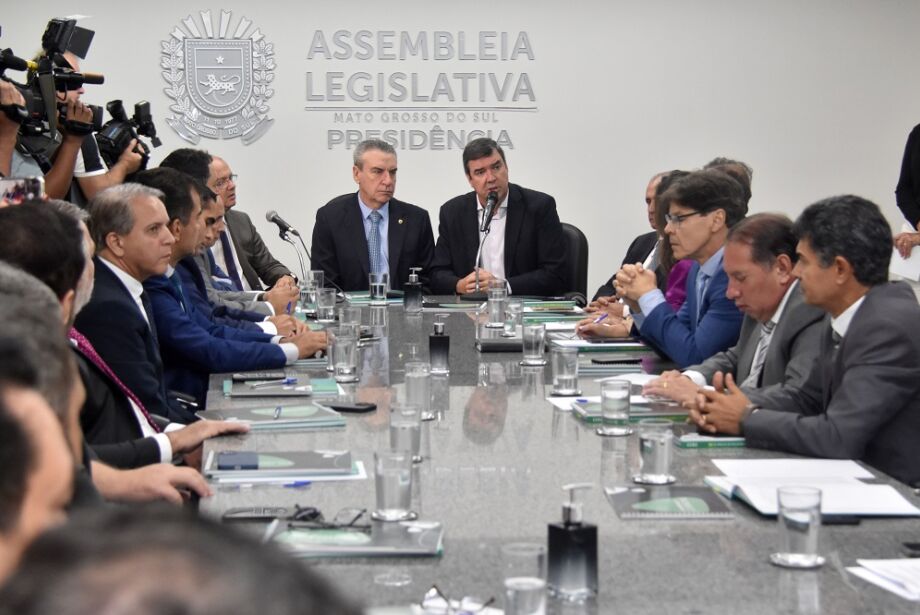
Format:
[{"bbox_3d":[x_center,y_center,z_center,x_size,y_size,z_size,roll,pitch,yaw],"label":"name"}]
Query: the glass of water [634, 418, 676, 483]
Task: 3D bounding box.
[{"bbox_3d":[0.378,0.277,3.715,0.076,0.114,0.076,-1,6,-6],"label":"glass of water"}]

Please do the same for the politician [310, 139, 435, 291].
[{"bbox_3d":[-0.344,0.026,7.442,0.540,1.340,0.750,0,6,-4],"label":"politician"}]

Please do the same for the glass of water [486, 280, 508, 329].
[{"bbox_3d":[0.122,-0.004,6.229,0.076,0.128,0.076,-1,6,-6],"label":"glass of water"}]

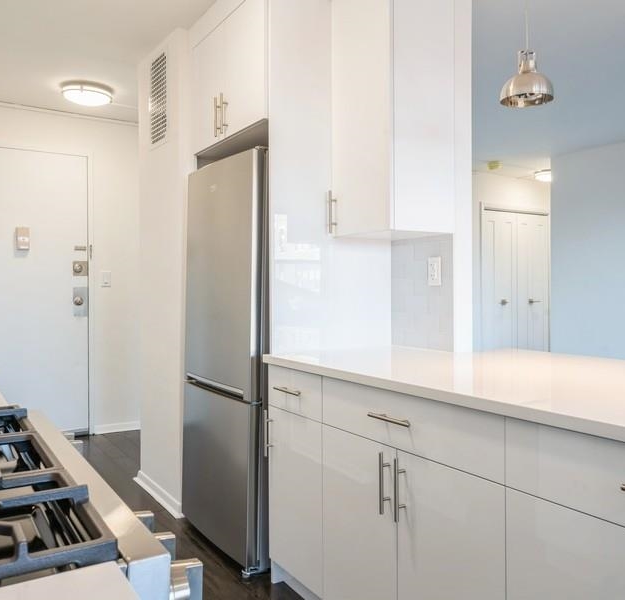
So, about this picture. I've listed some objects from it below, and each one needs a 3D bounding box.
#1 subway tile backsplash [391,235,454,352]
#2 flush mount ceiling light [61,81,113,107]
[{"bbox_3d":[0.466,-0.027,2.551,0.015,0.467,0.382,0,1,-32],"label":"subway tile backsplash"},{"bbox_3d":[-1.490,-1.355,3.976,0.338,0.083,0.338,0,1,-32],"label":"flush mount ceiling light"}]

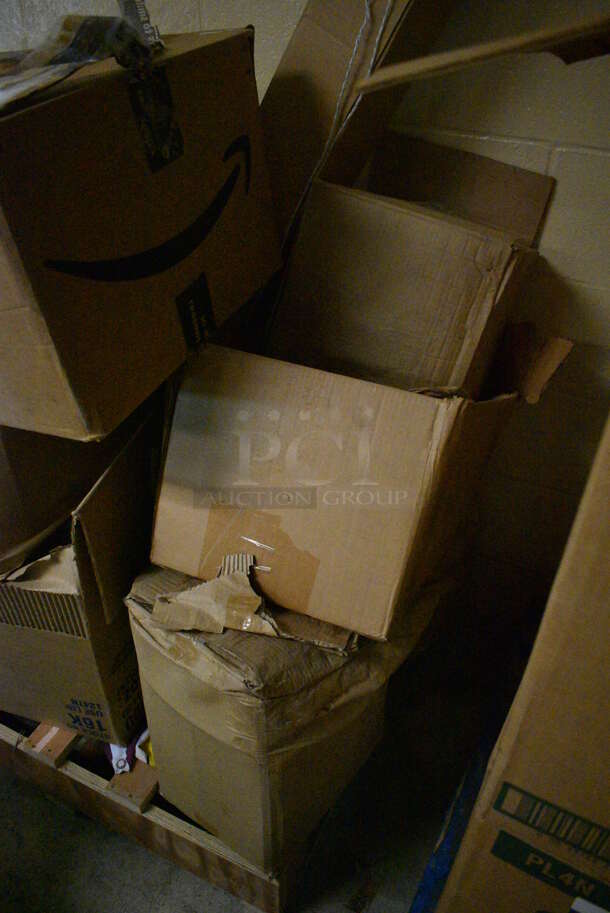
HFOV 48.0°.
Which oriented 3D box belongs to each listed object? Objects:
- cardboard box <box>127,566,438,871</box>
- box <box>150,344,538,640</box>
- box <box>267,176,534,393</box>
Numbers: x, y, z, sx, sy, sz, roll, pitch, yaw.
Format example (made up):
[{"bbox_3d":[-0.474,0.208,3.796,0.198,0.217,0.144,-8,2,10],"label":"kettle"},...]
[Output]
[{"bbox_3d":[-0.045,0.316,0.992,0.228,0.410,0.294,25,41,29],"label":"cardboard box"},{"bbox_3d":[0.054,0.030,1.224,0.433,0.374,0.380,16,12,24],"label":"box"},{"bbox_3d":[0.165,-0.275,1.150,0.330,0.265,0.205,25,26,19],"label":"box"}]

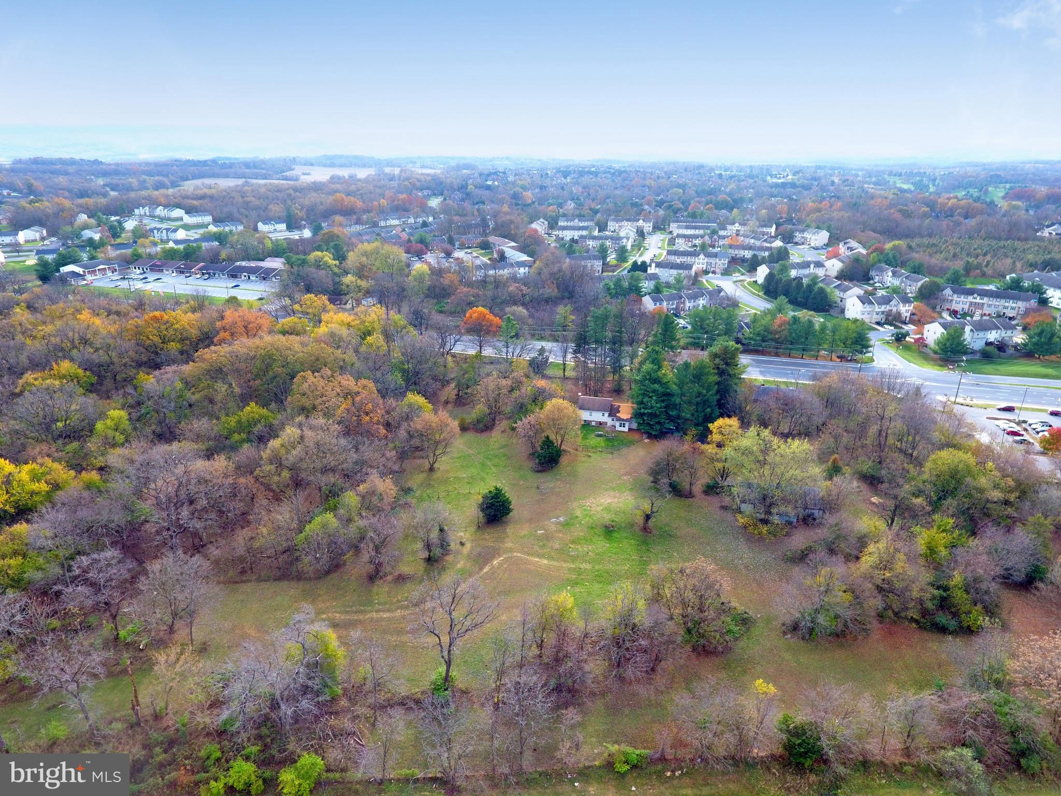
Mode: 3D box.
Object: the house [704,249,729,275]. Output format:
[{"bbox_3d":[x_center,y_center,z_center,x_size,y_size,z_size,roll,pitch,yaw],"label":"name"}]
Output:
[{"bbox_3d":[118.900,-87.890,393.690,14.100,11.250,10.690,5,22,13],"label":"house"}]

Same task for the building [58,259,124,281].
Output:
[{"bbox_3d":[-285.970,-84.200,398.860,23.500,8.000,24.500,6,22,14],"label":"building"}]

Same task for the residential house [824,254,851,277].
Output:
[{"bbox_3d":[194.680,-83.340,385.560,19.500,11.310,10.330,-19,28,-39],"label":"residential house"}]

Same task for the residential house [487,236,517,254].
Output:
[{"bbox_3d":[-21.370,-118.887,473.350,10.700,8.300,40.000,-9,23,-21],"label":"residential house"}]

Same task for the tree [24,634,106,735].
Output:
[{"bbox_3d":[-60.387,38.941,80.891,9.000,14.500,9.000,0,21,0],"label":"tree"}]

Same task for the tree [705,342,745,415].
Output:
[{"bbox_3d":[52.810,-3.990,165.690,9.770,22.620,9.770,7,22,17],"label":"tree"}]

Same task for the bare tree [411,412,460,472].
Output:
[{"bbox_3d":[-23.710,11.010,149.420,11.480,14.560,10.910,0,21,0],"label":"bare tree"}]

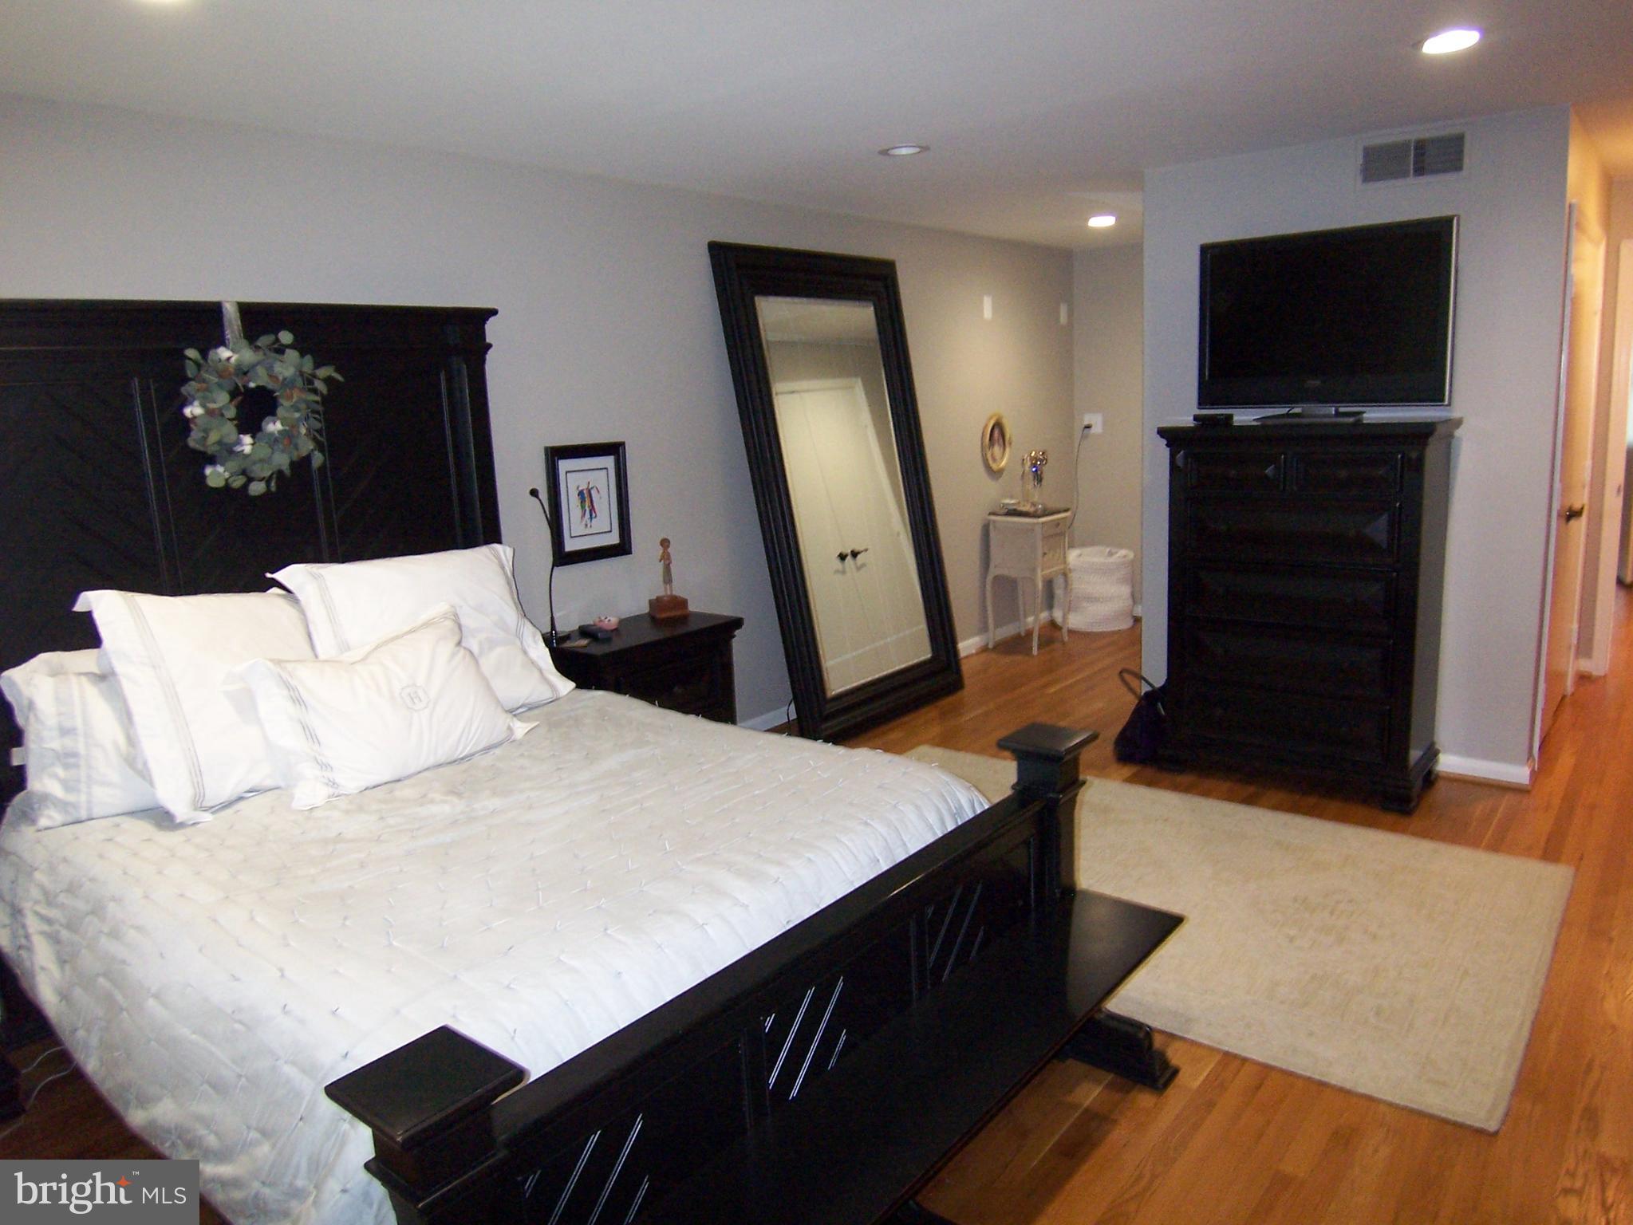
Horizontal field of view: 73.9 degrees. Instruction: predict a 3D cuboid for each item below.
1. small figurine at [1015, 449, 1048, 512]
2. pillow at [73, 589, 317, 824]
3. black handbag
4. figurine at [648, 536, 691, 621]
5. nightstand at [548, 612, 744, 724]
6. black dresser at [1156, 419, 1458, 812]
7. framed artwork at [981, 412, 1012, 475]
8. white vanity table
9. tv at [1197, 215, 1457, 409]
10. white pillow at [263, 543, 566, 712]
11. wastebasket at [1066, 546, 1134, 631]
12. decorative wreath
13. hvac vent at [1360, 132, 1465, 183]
[{"bbox_3d":[1.276,-0.773,6.429,0.129,0.378,0.149,6,14,40],"label":"small figurine"},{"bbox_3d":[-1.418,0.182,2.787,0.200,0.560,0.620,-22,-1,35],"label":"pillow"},{"bbox_3d":[1.418,0.435,4.649,0.220,0.355,0.300,7,15,40],"label":"black handbag"},{"bbox_3d":[-0.625,-0.147,4.520,0.125,0.320,0.125,-8,12,-25],"label":"figurine"},{"bbox_3d":[-0.666,0.413,4.166,0.442,0.710,0.705,6,14,40],"label":"nightstand"},{"bbox_3d":[1.843,-0.037,4.120,0.944,1.339,0.497,6,14,40],"label":"black dresser"},{"bbox_3d":[1.077,-1.006,6.445,0.035,0.357,0.278,6,14,40],"label":"framed artwork"},{"bbox_3d":[1.278,-0.193,6.517,0.358,0.803,0.422,6,14,40],"label":"white vanity table"},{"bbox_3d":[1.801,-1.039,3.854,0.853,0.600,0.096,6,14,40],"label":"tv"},{"bbox_3d":[-1.137,0.073,3.263,0.200,0.530,0.790,-29,-7,39],"label":"white pillow"},{"bbox_3d":[1.856,-0.165,7.232,0.510,0.485,0.510,7,15,40],"label":"wastebasket"},{"bbox_3d":[-1.627,-0.584,3.174,0.110,0.455,0.440,7,15,40],"label":"decorative wreath"},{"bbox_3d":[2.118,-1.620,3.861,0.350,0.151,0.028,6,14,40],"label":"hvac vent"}]

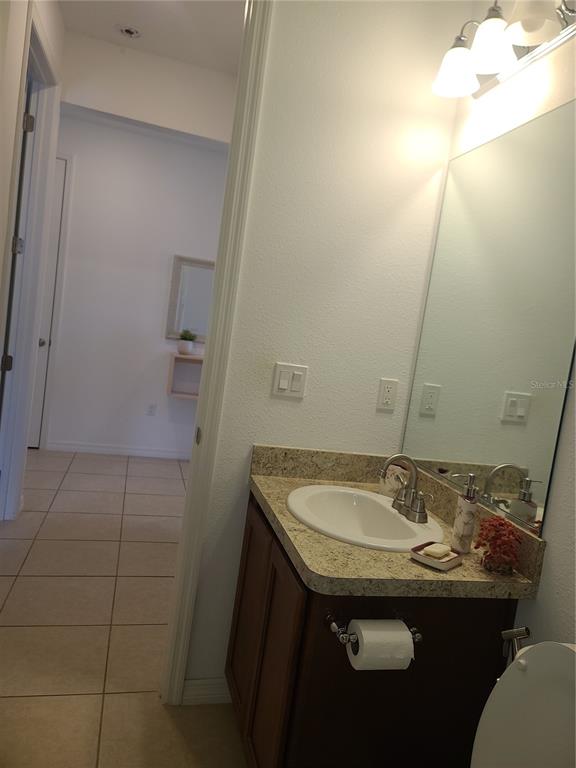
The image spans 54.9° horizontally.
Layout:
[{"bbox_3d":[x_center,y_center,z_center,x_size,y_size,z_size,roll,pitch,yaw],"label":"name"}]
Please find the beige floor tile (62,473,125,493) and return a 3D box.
[{"bbox_3d":[-1.498,0.774,4.310,0.459,0.010,0.455,6,5,-15],"label":"beige floor tile"}]

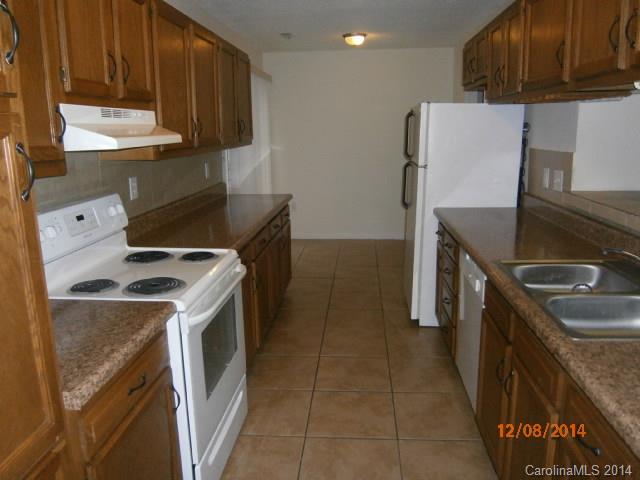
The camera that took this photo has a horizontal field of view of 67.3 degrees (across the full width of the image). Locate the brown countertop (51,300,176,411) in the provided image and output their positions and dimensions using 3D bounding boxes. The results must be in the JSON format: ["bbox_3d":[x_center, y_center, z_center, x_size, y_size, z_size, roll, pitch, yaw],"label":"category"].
[{"bbox_3d":[-0.826,0.304,1.426,0.620,0.040,0.590,1,13,5],"label":"brown countertop"}]

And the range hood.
[{"bbox_3d":[-0.882,-0.452,1.931,0.410,0.148,0.745,1,13,5],"label":"range hood"}]

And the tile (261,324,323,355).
[{"bbox_3d":[-0.210,0.747,3.511,0.453,0.012,0.445,0,13,5],"label":"tile"}]

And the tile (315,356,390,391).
[{"bbox_3d":[0.214,0.851,3.056,0.459,0.010,0.446,1,13,5],"label":"tile"}]

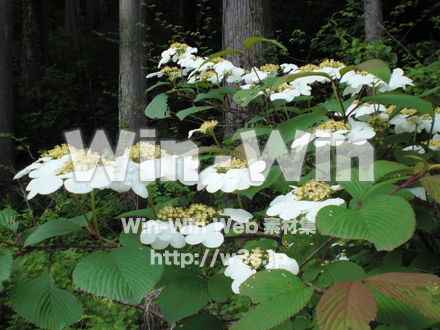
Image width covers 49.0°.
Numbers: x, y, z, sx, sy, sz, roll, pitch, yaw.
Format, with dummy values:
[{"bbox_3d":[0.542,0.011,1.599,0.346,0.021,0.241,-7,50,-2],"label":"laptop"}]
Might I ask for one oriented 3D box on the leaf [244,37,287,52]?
[{"bbox_3d":[0.079,-0.210,0.840,0.072,0.027,0.043,-1,3,-17],"label":"leaf"}]

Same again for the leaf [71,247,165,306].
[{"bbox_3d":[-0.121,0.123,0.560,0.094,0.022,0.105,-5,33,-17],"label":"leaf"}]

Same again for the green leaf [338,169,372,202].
[{"bbox_3d":[0.163,0.024,0.585,0.044,0.016,0.064,-6,40,-12],"label":"green leaf"}]

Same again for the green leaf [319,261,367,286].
[{"bbox_3d":[0.169,0.151,0.660,0.057,0.014,0.062,-13,39,-16],"label":"green leaf"}]

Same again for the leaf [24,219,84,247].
[{"bbox_3d":[-0.212,0.087,0.620,0.078,0.015,0.045,-23,14,-20],"label":"leaf"}]

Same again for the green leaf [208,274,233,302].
[{"bbox_3d":[0.001,0.169,0.660,0.036,0.043,0.012,-5,-37,-3],"label":"green leaf"}]

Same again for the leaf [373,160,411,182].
[{"bbox_3d":[0.220,0.009,0.620,0.062,0.016,0.048,-11,12,-30],"label":"leaf"}]

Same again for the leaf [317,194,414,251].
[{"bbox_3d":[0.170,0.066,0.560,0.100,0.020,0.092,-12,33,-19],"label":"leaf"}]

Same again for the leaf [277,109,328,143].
[{"bbox_3d":[0.112,-0.051,0.660,0.065,0.022,0.100,25,45,38],"label":"leaf"}]

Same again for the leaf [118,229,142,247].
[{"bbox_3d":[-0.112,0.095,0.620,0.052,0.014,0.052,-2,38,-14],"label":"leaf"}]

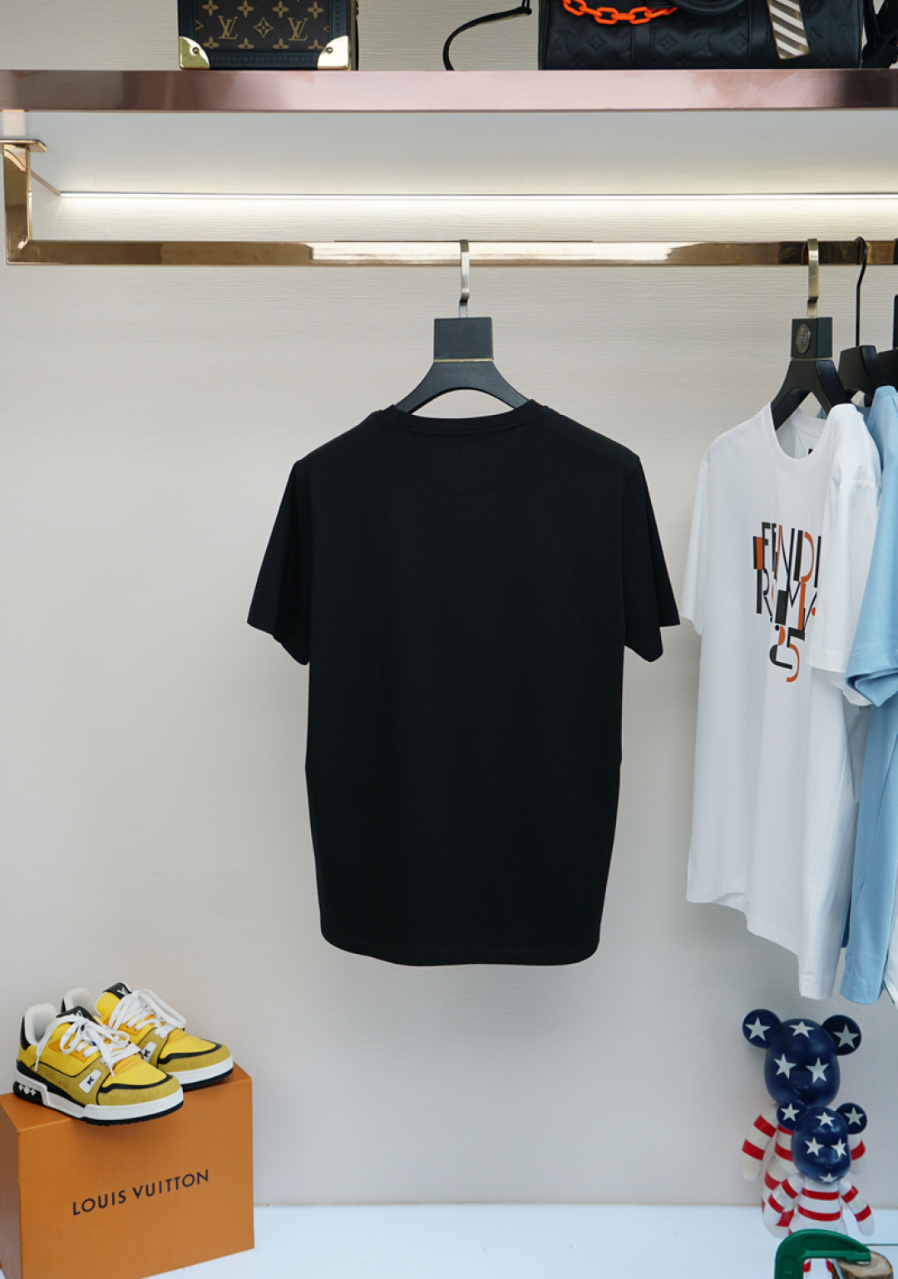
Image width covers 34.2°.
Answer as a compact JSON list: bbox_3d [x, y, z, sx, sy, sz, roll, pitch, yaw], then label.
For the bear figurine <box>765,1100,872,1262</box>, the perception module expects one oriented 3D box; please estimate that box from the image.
[{"bbox_3d":[0.536,0.795,2.112,0.164,0.268,0.105,0,6,1],"label":"bear figurine"}]

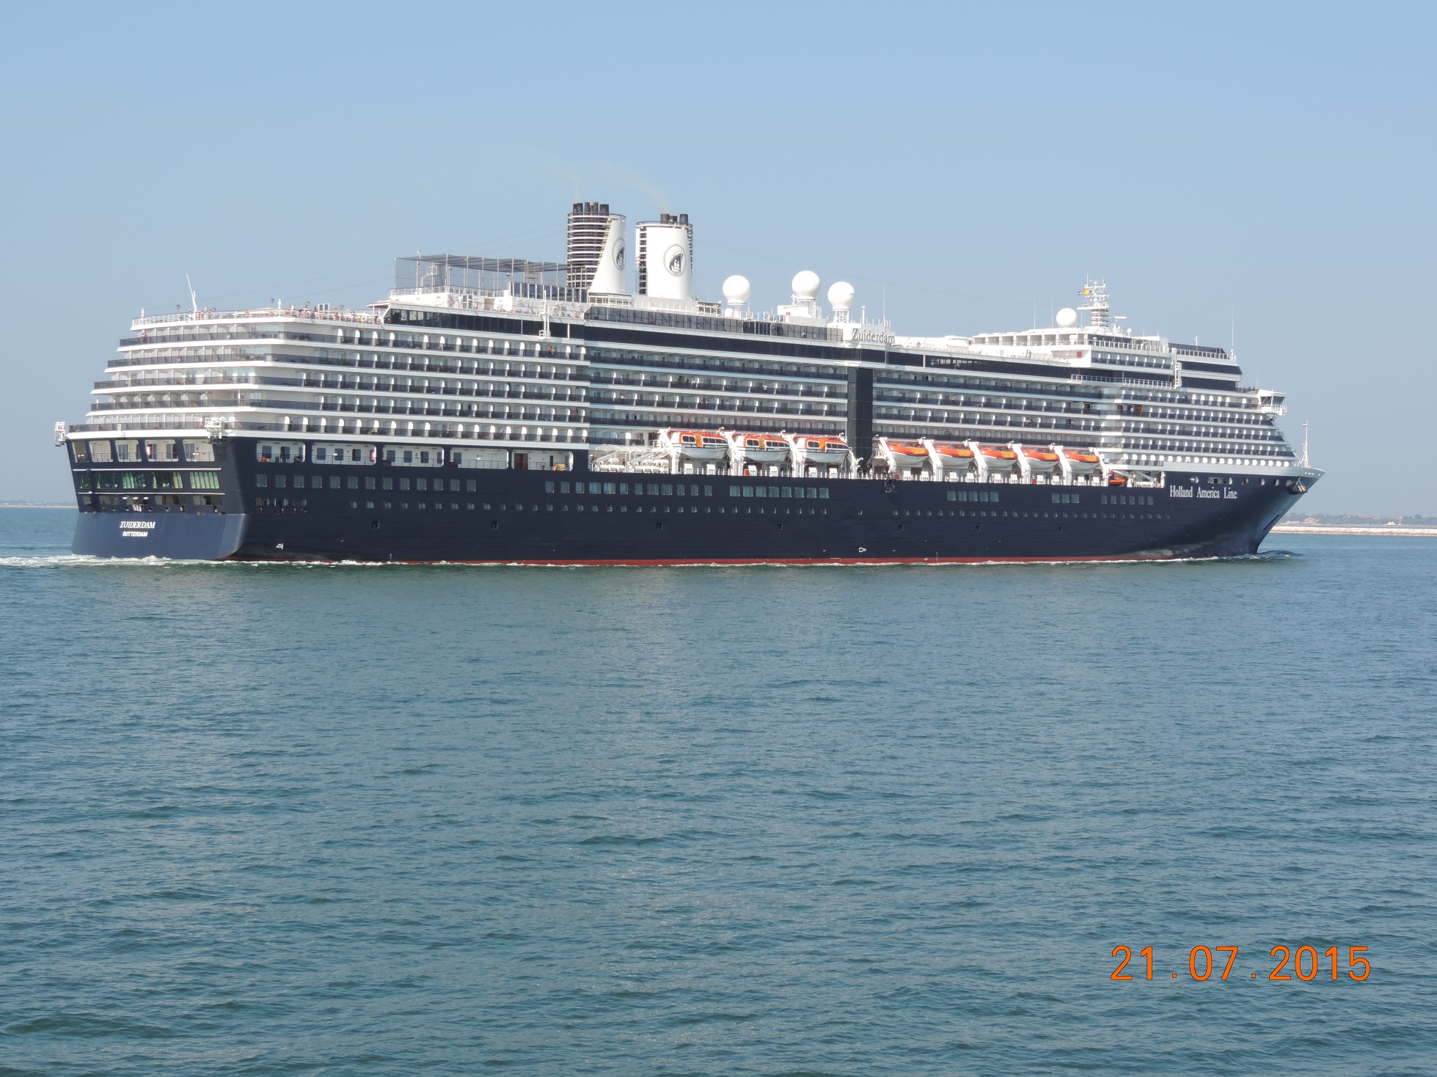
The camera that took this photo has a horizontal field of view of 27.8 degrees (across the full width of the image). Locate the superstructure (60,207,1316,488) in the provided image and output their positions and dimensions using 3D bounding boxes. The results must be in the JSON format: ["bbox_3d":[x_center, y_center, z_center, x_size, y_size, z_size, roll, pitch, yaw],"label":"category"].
[{"bbox_3d":[21.929,-28.098,456.766,32.400,38.000,277.000,1,1,41],"label":"superstructure"}]

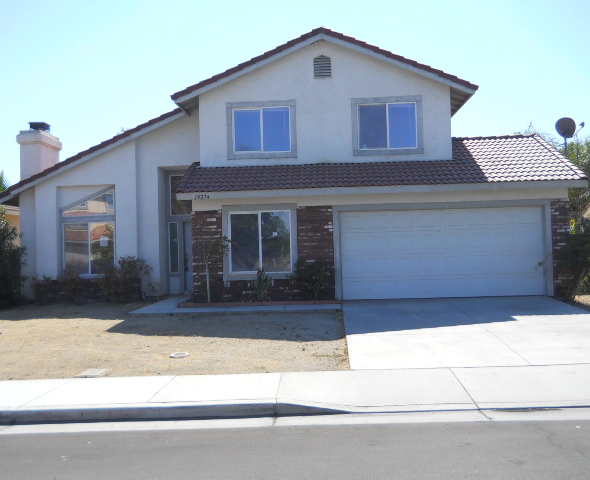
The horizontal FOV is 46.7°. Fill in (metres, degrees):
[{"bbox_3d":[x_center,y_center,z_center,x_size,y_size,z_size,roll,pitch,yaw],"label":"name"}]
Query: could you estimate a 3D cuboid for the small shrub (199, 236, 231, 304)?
[{"bbox_3d":[-1.858,0.707,15.990,0.710,1.570,0.620,-2,-2,1],"label":"small shrub"}]

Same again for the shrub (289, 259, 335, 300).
[{"bbox_3d":[0.385,0.928,15.973,0.990,0.970,0.800,-2,-2,1],"label":"shrub"}]

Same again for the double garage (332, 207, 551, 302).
[{"bbox_3d":[3.550,0.322,16.540,4.880,2.130,0.100,-2,-2,1],"label":"double garage"}]

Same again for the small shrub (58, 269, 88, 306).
[{"bbox_3d":[-5.929,1.266,18.231,0.740,0.880,0.680,-2,-2,1],"label":"small shrub"}]

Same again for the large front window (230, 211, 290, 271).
[{"bbox_3d":[-0.839,0.063,16.656,1.530,1.530,0.100,-2,-2,1],"label":"large front window"}]

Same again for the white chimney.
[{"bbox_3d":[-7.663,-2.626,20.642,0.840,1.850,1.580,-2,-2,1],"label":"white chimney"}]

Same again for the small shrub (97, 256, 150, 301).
[{"bbox_3d":[-4.612,1.068,18.503,1.360,1.220,1.000,-2,-2,1],"label":"small shrub"}]

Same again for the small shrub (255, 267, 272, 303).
[{"bbox_3d":[-0.734,1.049,15.949,0.373,0.814,0.400,-2,-2,1],"label":"small shrub"}]

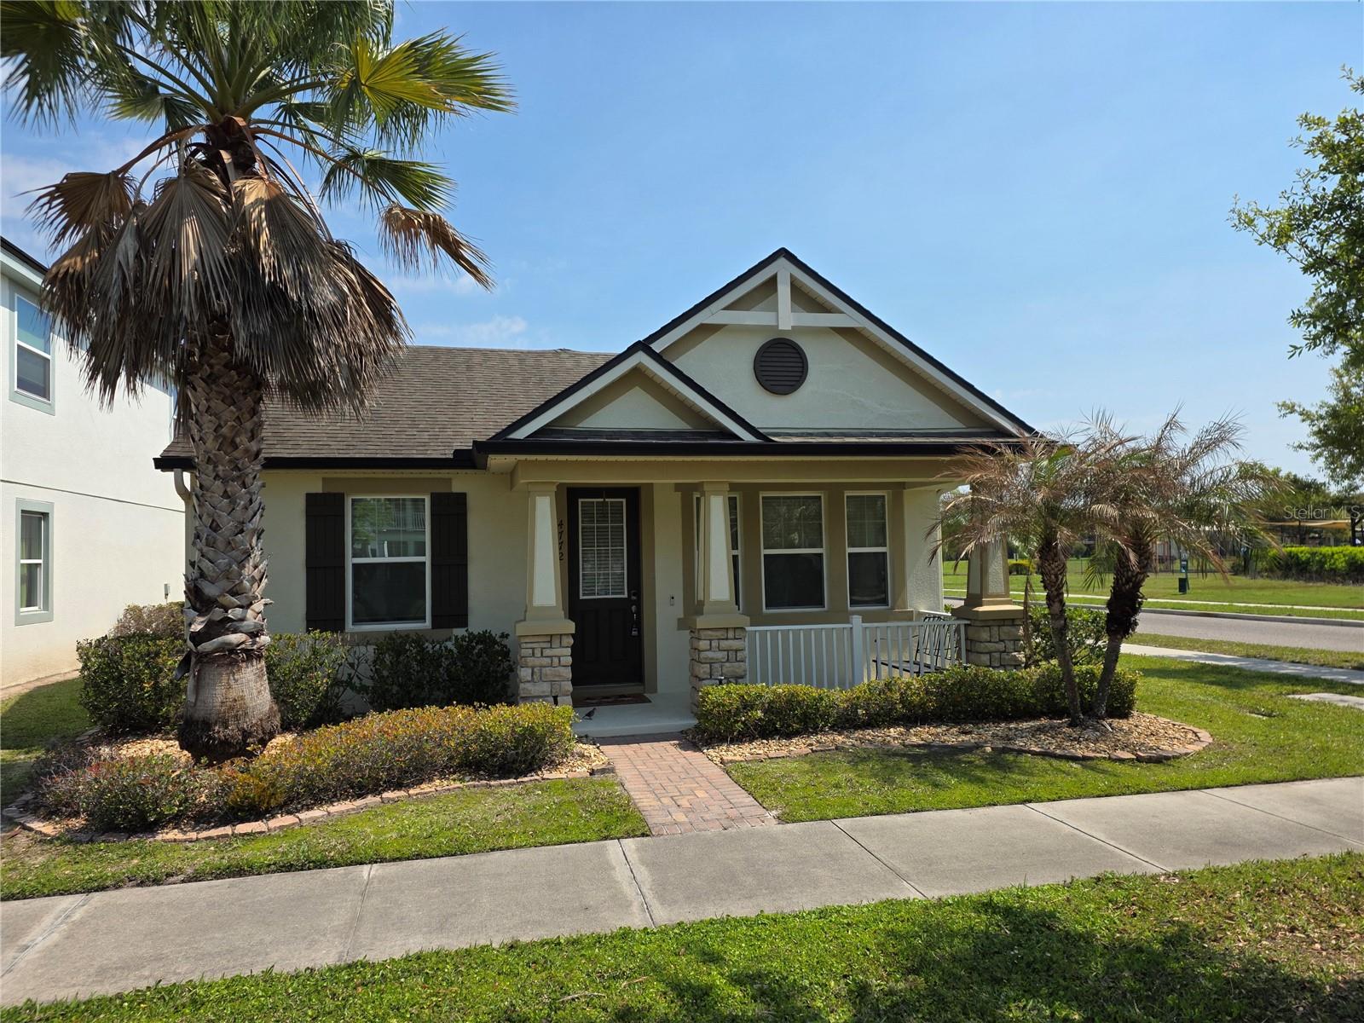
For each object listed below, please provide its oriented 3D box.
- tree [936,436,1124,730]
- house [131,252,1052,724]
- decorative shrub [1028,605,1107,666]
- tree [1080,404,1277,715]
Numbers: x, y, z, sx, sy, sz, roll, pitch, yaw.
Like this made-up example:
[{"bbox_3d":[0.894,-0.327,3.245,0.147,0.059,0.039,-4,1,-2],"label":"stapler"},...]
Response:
[{"bbox_3d":[3.523,0.662,9.150,1.850,2.950,1.800,-1,-3,-11],"label":"tree"},{"bbox_3d":[-1.774,0.135,15.675,9.700,4.950,13.800,-1,-3,-11],"label":"house"},{"bbox_3d":[4.645,1.642,11.254,1.050,1.100,1.050,-1,-3,-11],"label":"decorative shrub"},{"bbox_3d":[5.206,0.550,9.450,1.980,3.150,1.900,-1,-3,-11],"label":"tree"}]

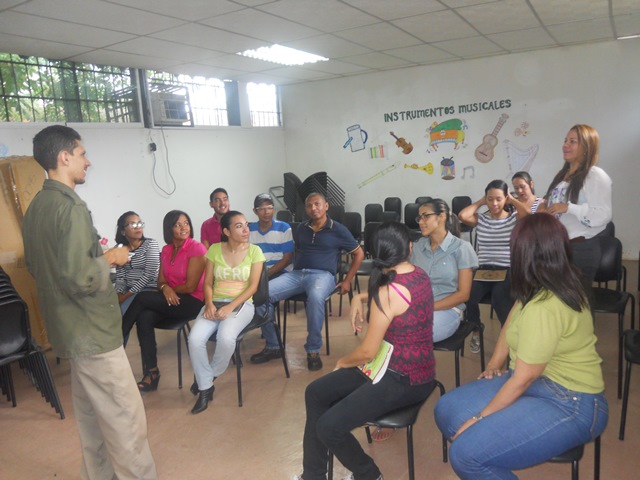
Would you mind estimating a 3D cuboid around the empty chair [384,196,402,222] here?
[{"bbox_3d":[0.955,-0.166,7.277,0.470,0.820,0.530,2,11,31],"label":"empty chair"}]

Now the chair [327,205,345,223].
[{"bbox_3d":[0.109,-0.008,6.786,0.460,0.830,0.540,2,10,30],"label":"chair"}]

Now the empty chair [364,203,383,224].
[{"bbox_3d":[0.596,-0.008,6.442,0.470,0.820,0.530,2,11,31],"label":"empty chair"}]

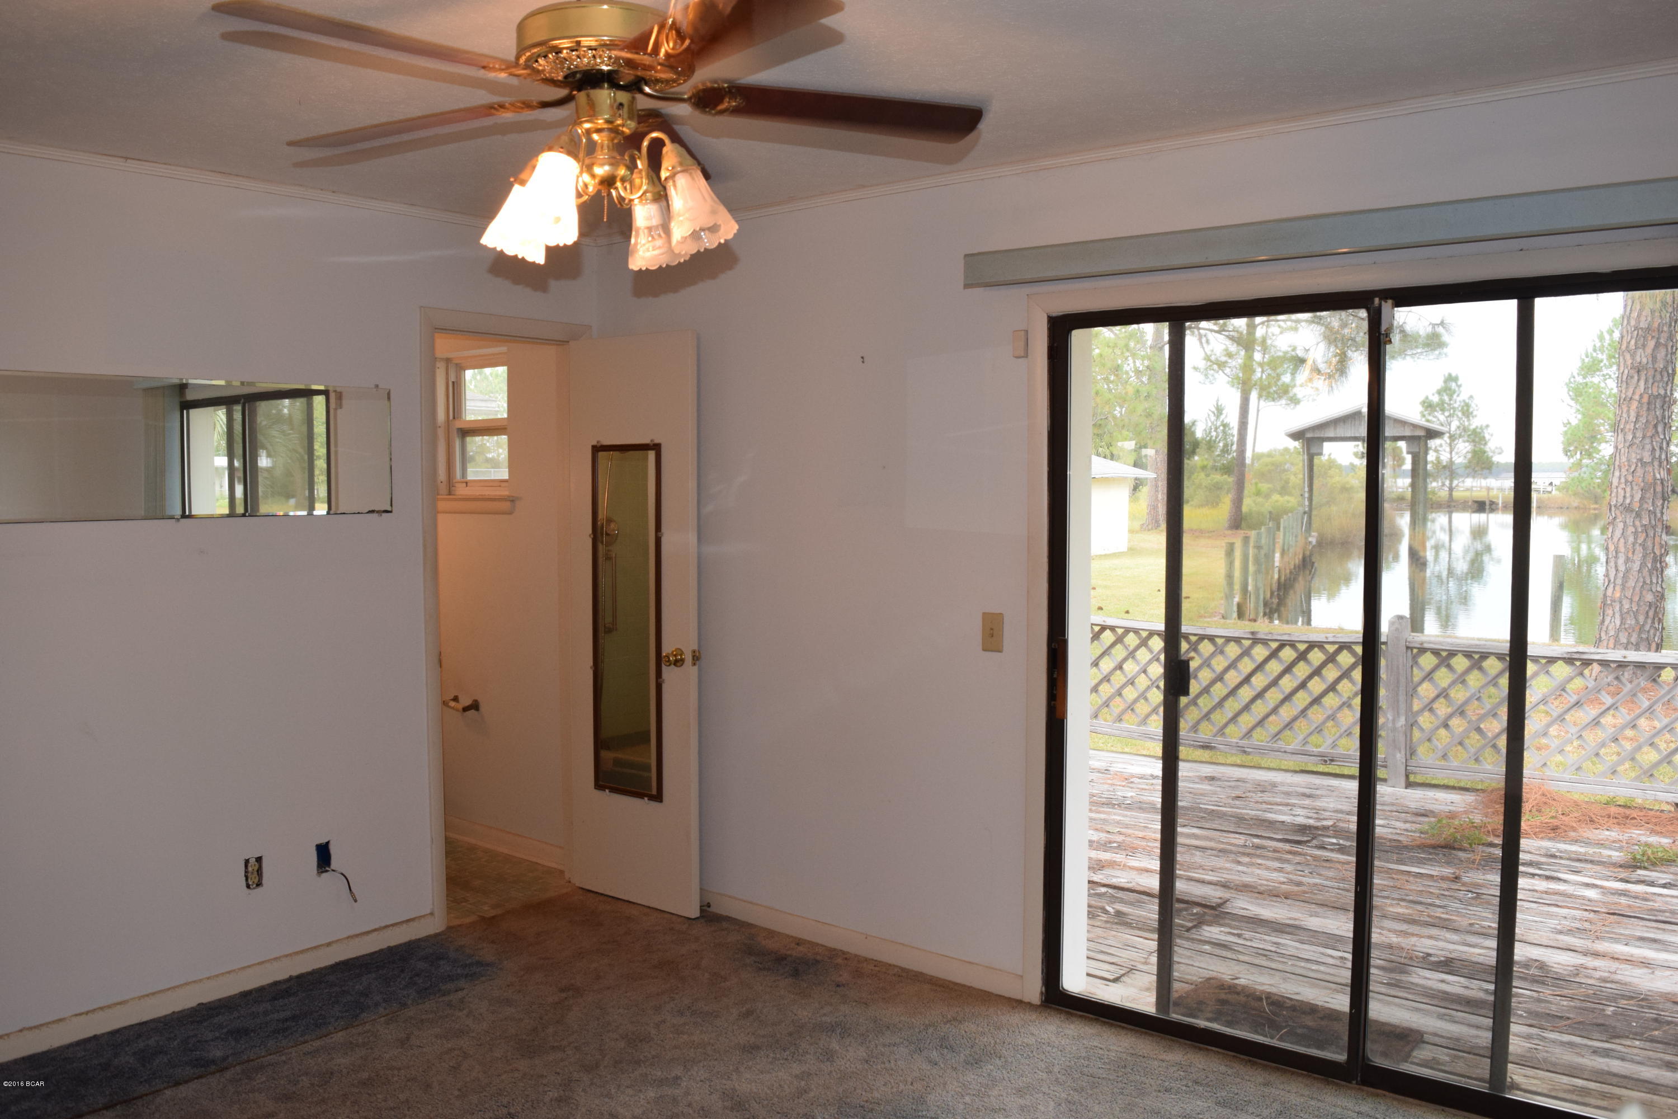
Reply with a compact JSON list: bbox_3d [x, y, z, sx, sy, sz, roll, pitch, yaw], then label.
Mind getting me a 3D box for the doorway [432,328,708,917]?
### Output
[{"bbox_3d":[-0.922,0.217,4.317,0.640,2.101,0.725,3,5,38],"label":"doorway"}]

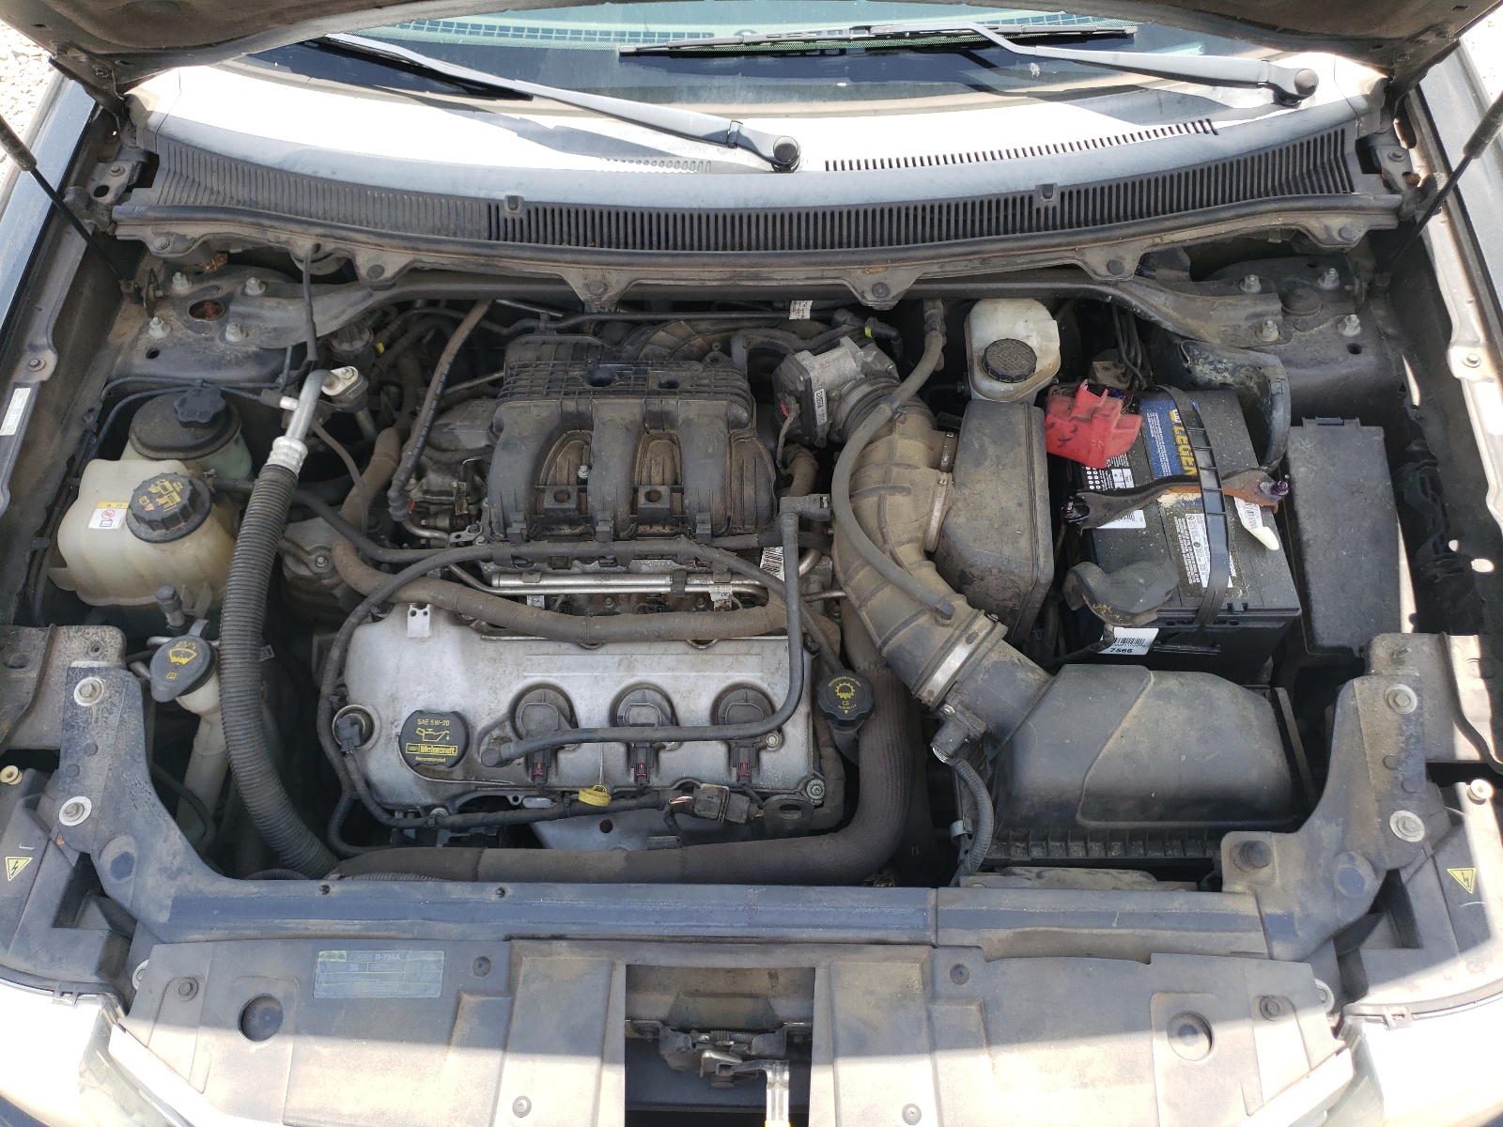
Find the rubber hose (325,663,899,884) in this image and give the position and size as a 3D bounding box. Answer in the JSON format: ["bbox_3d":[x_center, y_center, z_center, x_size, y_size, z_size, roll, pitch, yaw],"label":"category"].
[{"bbox_3d":[-0.125,0.210,1.150,0.570,0.080,0.260,0,57,0],"label":"rubber hose"}]

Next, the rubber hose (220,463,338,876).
[{"bbox_3d":[-0.450,0.095,1.110,0.120,0.160,0.405,0,57,0],"label":"rubber hose"}]

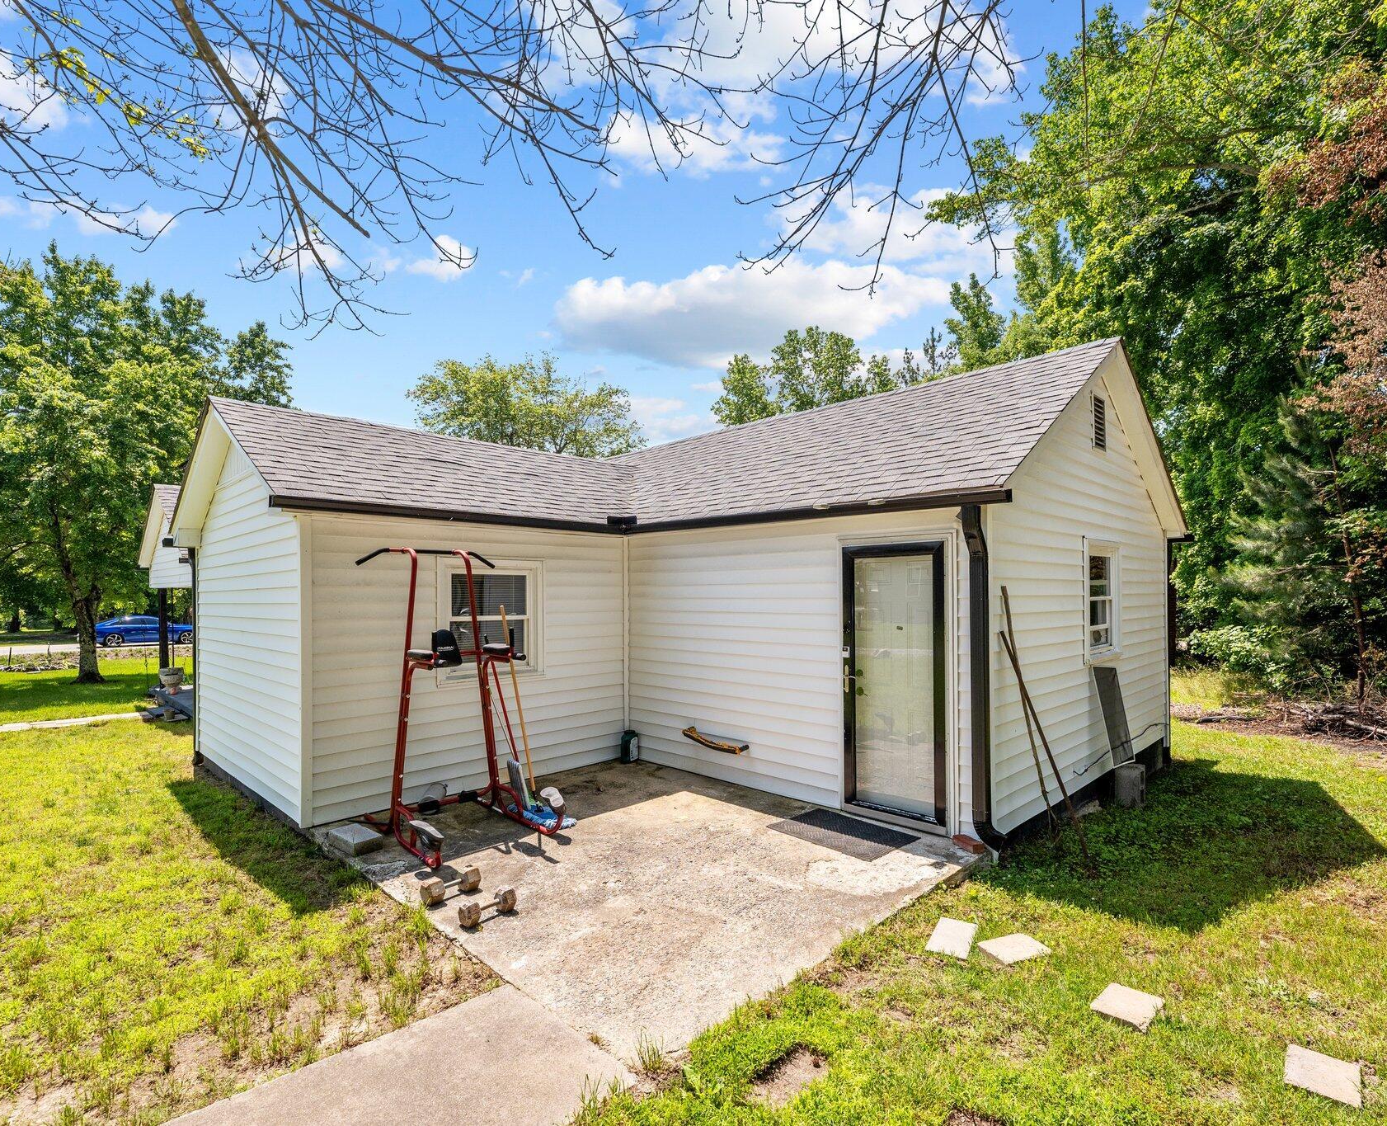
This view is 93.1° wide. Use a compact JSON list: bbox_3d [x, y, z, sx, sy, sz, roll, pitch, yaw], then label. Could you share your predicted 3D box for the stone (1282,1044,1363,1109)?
[{"bbox_3d":[2.428,1.990,2.529,0.210,0.045,0.300,-2,-2,42],"label":"stone"}]

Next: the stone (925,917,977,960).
[{"bbox_3d":[1.406,2.046,3.549,0.200,0.045,0.380,-1,-2,30],"label":"stone"}]

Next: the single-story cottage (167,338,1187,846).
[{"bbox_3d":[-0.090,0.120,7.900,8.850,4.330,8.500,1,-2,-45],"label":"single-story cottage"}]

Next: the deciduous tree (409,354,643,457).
[{"bbox_3d":[-6.661,-2.503,26.000,9.500,11.500,9.500,0,-2,0],"label":"deciduous tree"}]

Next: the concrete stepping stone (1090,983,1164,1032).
[{"bbox_3d":[1.962,2.014,2.963,0.300,0.045,0.210,1,-2,-44],"label":"concrete stepping stone"}]

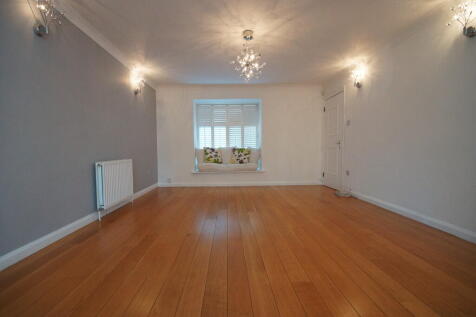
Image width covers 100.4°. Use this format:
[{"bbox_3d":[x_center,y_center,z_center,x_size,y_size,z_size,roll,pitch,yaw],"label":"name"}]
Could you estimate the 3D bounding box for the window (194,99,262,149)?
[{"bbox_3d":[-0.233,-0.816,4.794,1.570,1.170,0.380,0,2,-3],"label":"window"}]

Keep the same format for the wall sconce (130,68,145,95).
[{"bbox_3d":[-1.709,-1.354,3.468,0.190,0.410,0.250,0,2,-3],"label":"wall sconce"}]

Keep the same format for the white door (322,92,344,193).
[{"bbox_3d":[2.052,-0.327,4.253,0.070,1.980,0.790,0,2,-3],"label":"white door"}]

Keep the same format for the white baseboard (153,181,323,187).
[{"bbox_3d":[0.088,0.612,4.692,3.873,0.095,0.020,0,2,-3],"label":"white baseboard"}]

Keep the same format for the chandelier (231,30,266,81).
[{"bbox_3d":[0.138,-1.335,2.607,0.450,0.609,0.450,0,2,-3],"label":"chandelier"}]

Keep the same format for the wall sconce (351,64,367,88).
[{"bbox_3d":[1.984,-1.393,3.332,0.190,0.410,0.250,0,2,-3],"label":"wall sconce"}]

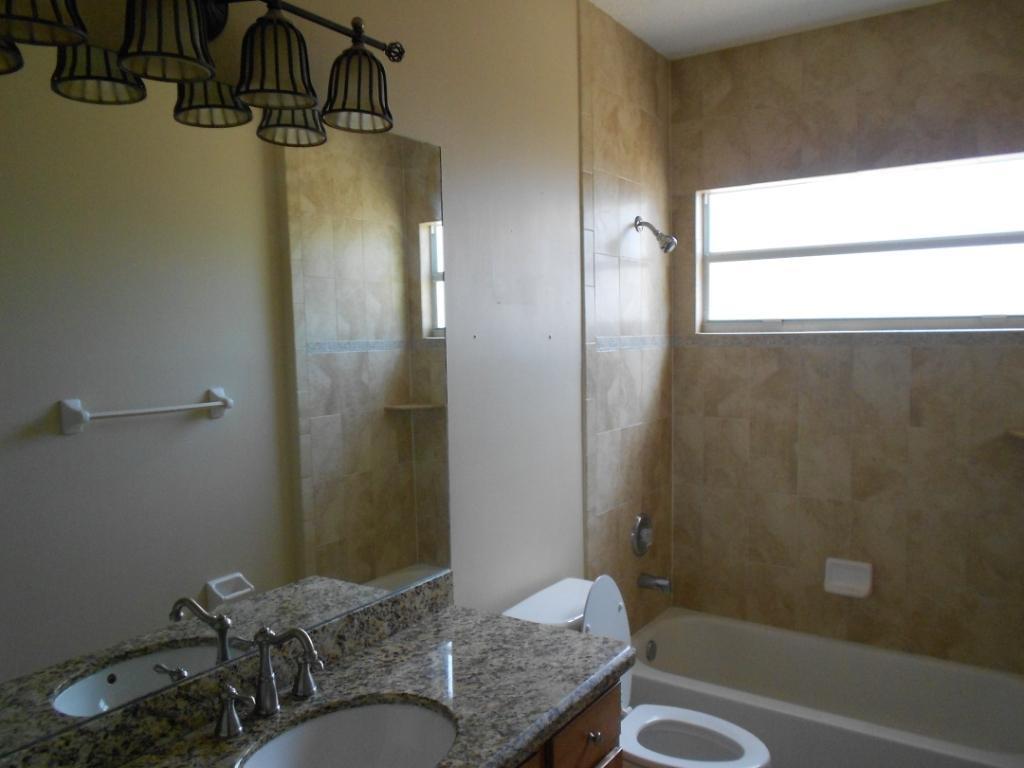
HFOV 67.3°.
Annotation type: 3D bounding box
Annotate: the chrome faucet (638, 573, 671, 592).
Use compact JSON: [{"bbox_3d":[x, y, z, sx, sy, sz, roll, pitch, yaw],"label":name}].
[{"bbox_3d":[0.600,0.826,3.192,0.130,0.068,0.058,2,5,34],"label":"chrome faucet"}]

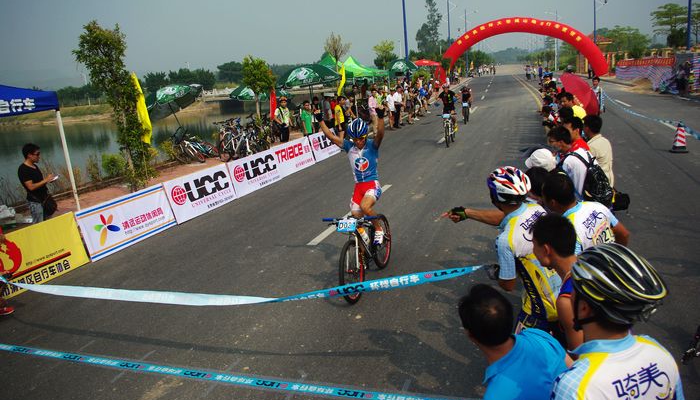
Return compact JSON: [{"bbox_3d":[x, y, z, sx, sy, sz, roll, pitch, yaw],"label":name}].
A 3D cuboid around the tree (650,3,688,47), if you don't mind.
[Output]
[{"bbox_3d":[24.618,-12.246,40.563,3.200,5.700,3.200,0,14,21],"label":"tree"}]

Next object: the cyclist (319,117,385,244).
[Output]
[{"bbox_3d":[0.127,-0.092,5.814,0.720,1.620,0.680,-1,14,20],"label":"cyclist"}]

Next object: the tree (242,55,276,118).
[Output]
[{"bbox_3d":[-3.072,-3.326,18.000,1.200,3.350,1.200,1,15,23],"label":"tree"}]

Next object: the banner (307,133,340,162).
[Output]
[{"bbox_3d":[-0.717,-1.718,15.937,0.180,0.770,1.918,1,15,22],"label":"banner"}]

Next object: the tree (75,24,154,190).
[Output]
[{"bbox_3d":[-4.639,-1.706,10.574,1.250,3.650,1.250,0,14,21],"label":"tree"}]

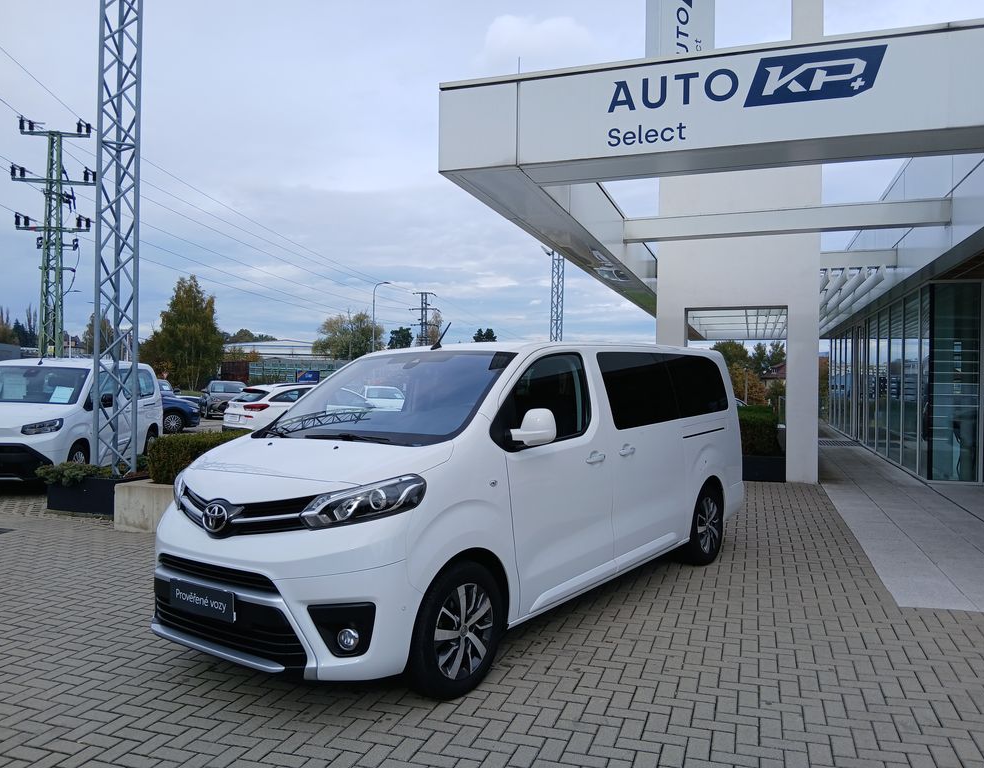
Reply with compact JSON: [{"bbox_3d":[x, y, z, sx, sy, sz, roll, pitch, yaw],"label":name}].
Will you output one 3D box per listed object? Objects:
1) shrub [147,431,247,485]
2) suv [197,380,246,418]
[{"bbox_3d":[-2.850,0.865,9.200,1.150,0.480,2.200,1,0,19],"label":"shrub"},{"bbox_3d":[-10.800,0.600,30.400,1.800,1.500,4.300,0,0,-30],"label":"suv"}]

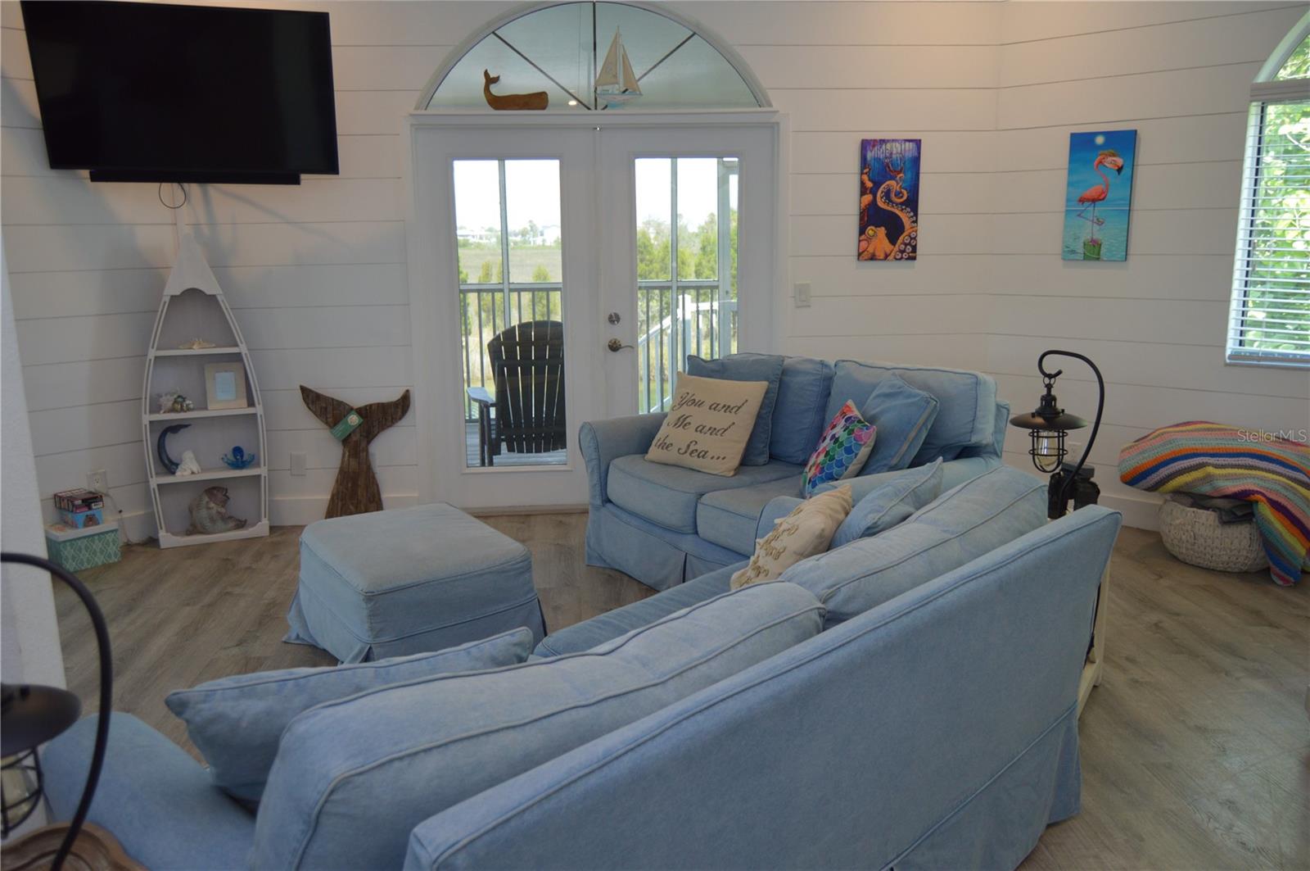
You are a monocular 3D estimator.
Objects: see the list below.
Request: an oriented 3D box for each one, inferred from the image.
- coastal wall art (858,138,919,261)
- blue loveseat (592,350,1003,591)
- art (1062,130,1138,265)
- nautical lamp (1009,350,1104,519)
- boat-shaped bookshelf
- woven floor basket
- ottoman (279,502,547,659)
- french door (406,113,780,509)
[{"bbox_3d":[1.194,-1.200,5.027,0.307,0.603,0.035,-1,11,-3],"label":"coastal wall art"},{"bbox_3d":[0.490,0.213,4.017,0.950,0.920,1.570,-8,13,-32],"label":"blue loveseat"},{"bbox_3d":[2.173,-1.163,4.795,0.300,0.611,0.035,8,14,38],"label":"art"},{"bbox_3d":[1.230,0.005,3.045,0.284,0.541,0.245,-2,11,-8],"label":"nautical lamp"},{"bbox_3d":[-2.244,-0.227,4.864,0.550,1.515,0.190,-5,12,-23],"label":"boat-shaped bookshelf"},{"bbox_3d":[2.539,0.426,4.388,0.510,0.310,0.510,-1,11,0],"label":"woven floor basket"},{"bbox_3d":[-0.909,0.564,3.669,0.685,0.400,0.840,-9,14,-35],"label":"ottoman"},{"bbox_3d":[-0.282,-0.586,5.127,1.870,2.070,0.120,-1,11,-3],"label":"french door"}]

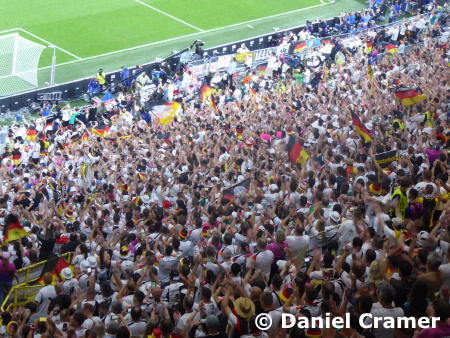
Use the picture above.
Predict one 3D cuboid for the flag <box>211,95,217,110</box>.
[{"bbox_3d":[-0.535,-3.094,69.594,0.270,0.800,0.150,10,24,0],"label":"flag"}]

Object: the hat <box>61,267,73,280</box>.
[{"bbox_3d":[-3.451,2.279,32.626,0.260,0.160,0.260,12,28,-23],"label":"hat"}]

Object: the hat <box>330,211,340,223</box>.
[{"bbox_3d":[2.389,1.027,32.336,0.260,0.160,0.260,15,28,-19],"label":"hat"}]

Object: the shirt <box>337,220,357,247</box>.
[{"bbox_3d":[2.587,1.383,31.586,0.480,0.700,0.300,8,24,-4],"label":"shirt"}]

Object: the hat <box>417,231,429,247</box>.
[{"bbox_3d":[3.250,1.139,24.517,0.260,0.170,0.270,-12,32,-40],"label":"hat"}]

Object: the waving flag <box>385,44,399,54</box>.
[{"bbox_3d":[8.849,-6.351,79.500,0.740,0.500,0.250,10,24,0],"label":"waving flag"}]

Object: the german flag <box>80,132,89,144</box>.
[{"bbox_3d":[-5.871,-1.274,62.500,0.360,0.480,0.150,10,24,0],"label":"german flag"}]

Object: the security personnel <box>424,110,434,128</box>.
[{"bbox_3d":[7.555,-1.559,55.868,0.520,1.780,0.350,5,25,-12],"label":"security personnel"}]

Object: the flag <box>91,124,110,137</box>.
[{"bbox_3d":[-5.602,-1.710,67.300,1.000,0.600,0.250,7,25,-7],"label":"flag"}]

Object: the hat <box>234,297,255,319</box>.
[{"bbox_3d":[0.323,2.243,24.132,0.350,0.140,0.360,-2,50,-9],"label":"hat"}]

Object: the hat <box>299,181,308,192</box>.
[{"bbox_3d":[2.140,0.477,40.775,0.220,0.160,0.230,-12,32,-40],"label":"hat"}]

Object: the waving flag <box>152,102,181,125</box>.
[{"bbox_3d":[-2.562,-2.430,65.500,1.350,1.000,0.400,7,25,-7],"label":"waving flag"}]

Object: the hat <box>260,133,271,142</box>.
[{"bbox_3d":[1.435,-1.116,53.000,0.300,0.180,0.320,5,25,-12],"label":"hat"}]

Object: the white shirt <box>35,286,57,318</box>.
[{"bbox_3d":[-4.121,3.013,34.536,0.480,0.700,0.280,-1,26,-23],"label":"white shirt"}]

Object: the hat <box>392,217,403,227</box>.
[{"bbox_3d":[3.251,0.989,28.188,0.250,0.150,0.190,23,27,27],"label":"hat"}]

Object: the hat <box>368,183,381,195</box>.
[{"bbox_3d":[3.398,0.443,34.000,0.280,0.170,0.280,8,25,-4],"label":"hat"}]

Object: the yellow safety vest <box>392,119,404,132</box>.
[{"bbox_3d":[5.612,-1.375,48.384,0.300,0.600,0.450,27,29,33],"label":"yellow safety vest"}]

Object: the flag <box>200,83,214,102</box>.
[{"bbox_3d":[-0.825,-3.606,70.500,0.660,0.900,0.300,10,24,0],"label":"flag"}]

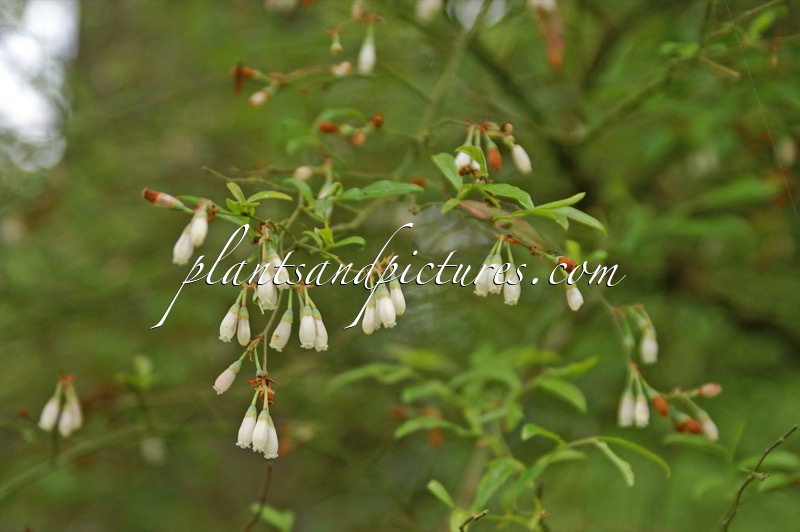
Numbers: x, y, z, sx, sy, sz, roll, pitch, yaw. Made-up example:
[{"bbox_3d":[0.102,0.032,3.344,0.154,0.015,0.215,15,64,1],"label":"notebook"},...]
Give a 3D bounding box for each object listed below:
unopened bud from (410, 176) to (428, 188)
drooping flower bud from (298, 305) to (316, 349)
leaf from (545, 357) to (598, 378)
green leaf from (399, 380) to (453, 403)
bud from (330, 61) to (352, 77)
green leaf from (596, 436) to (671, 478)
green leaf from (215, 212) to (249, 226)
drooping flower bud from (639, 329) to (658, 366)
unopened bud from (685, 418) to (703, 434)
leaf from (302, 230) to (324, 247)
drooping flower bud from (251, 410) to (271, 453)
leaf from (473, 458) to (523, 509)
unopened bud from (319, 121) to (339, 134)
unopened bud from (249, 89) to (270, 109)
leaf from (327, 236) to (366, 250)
[{"bbox_3d":[0.006,-0.025,0.610,0.006,0.004,0.004,12,0,-9],"label":"unopened bud"},{"bbox_3d":[-0.023,0.015,0.490,0.004,0.011,0.004,0,0,0],"label":"drooping flower bud"},{"bbox_3d":[0.055,0.033,0.640,0.018,0.003,0.005,-18,33,-11],"label":"leaf"},{"bbox_3d":[0.009,0.041,0.660,0.018,0.004,0.006,-17,44,-14],"label":"green leaf"},{"bbox_3d":[-0.016,-0.055,0.560,0.006,0.004,0.004,-14,0,0],"label":"bud"},{"bbox_3d":[0.061,0.050,0.520,0.022,0.004,0.006,27,0,0],"label":"green leaf"},{"bbox_3d":[-0.038,-0.010,0.455,0.009,0.001,0.004,21,34,0],"label":"green leaf"},{"bbox_3d":[0.076,0.025,0.610,0.005,0.011,0.005,-2,0,0],"label":"drooping flower bud"},{"bbox_3d":[0.079,0.043,0.535,0.005,0.003,0.003,29,0,0],"label":"unopened bud"},{"bbox_3d":[-0.024,-0.008,0.560,0.007,0.001,0.003,36,35,0],"label":"leaf"},{"bbox_3d":[-0.034,0.040,0.490,0.004,0.011,0.004,8,0,0],"label":"drooping flower bud"},{"bbox_3d":[0.030,0.067,0.620,0.007,0.018,0.004,29,-12,34],"label":"leaf"},{"bbox_3d":[-0.020,-0.038,0.550,0.005,0.003,0.003,6,0,0],"label":"unopened bud"},{"bbox_3d":[-0.043,-0.051,0.610,0.006,0.004,0.004,-40,0,-12],"label":"unopened bud"},{"bbox_3d":[-0.015,-0.006,0.550,0.011,0.003,0.004,-9,17,14],"label":"leaf"}]

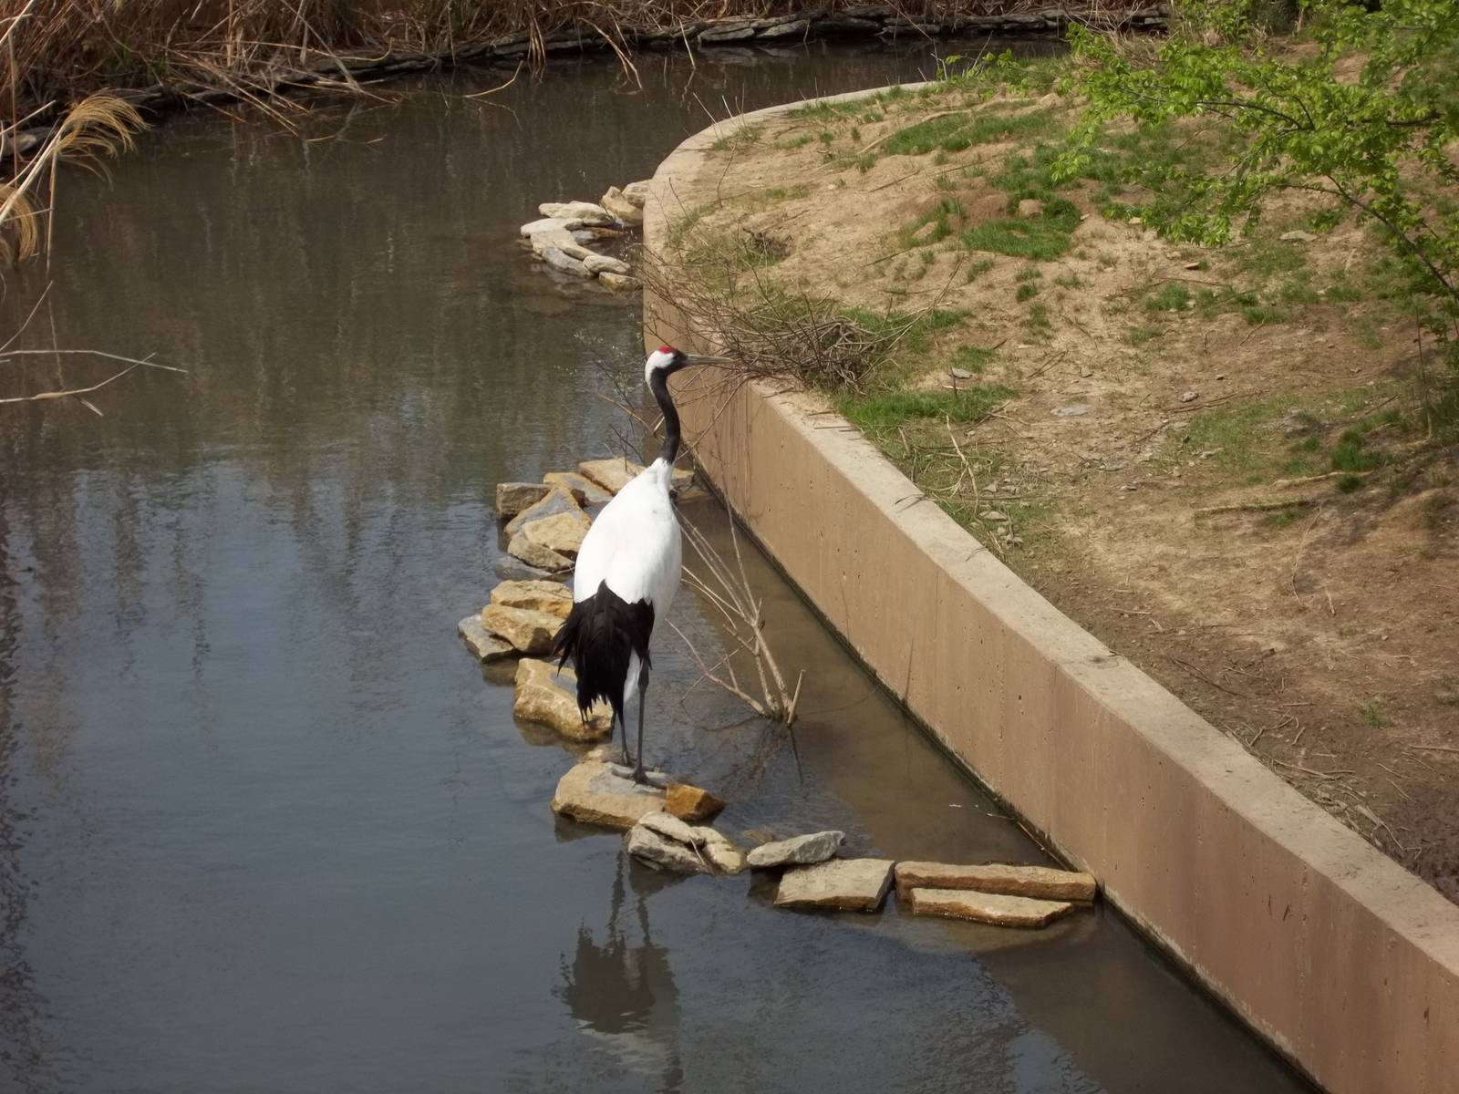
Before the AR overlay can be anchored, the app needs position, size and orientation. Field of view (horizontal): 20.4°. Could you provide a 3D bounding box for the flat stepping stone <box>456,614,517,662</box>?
[{"bbox_3d":[-0.848,0.329,14.381,0.180,0.075,0.310,-7,18,-21],"label":"flat stepping stone"}]

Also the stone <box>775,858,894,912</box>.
[{"bbox_3d":[0.303,0.978,11.706,0.305,0.057,0.269,2,15,7],"label":"stone"}]

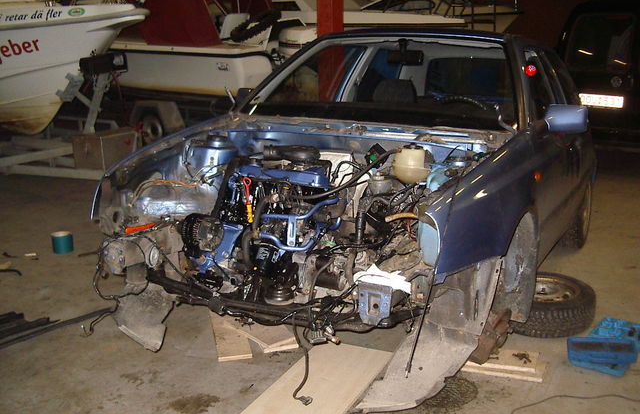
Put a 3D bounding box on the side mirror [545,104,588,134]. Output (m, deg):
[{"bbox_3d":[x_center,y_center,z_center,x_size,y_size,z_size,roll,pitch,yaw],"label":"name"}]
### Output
[{"bbox_3d":[1.147,-0.411,3.262,0.205,0.130,0.100,7,11,26],"label":"side mirror"}]

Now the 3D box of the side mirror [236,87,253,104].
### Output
[{"bbox_3d":[-0.389,-0.613,4.021,0.200,0.130,0.100,7,11,26],"label":"side mirror"}]

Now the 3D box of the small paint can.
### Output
[{"bbox_3d":[-1.810,0.244,4.944,0.155,0.125,0.155,0,14,0],"label":"small paint can"}]

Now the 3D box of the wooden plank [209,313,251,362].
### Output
[{"bbox_3d":[-0.453,0.635,3.567,0.155,0.024,0.600,-3,14,-11],"label":"wooden plank"}]

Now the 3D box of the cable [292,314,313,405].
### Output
[{"bbox_3d":[-0.072,0.579,2.668,0.070,0.360,0.060,7,16,26],"label":"cable"}]

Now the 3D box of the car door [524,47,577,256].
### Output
[{"bbox_3d":[1.166,-0.293,3.624,0.180,1.080,1.140,7,11,26],"label":"car door"}]

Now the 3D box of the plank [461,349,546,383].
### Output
[{"bbox_3d":[0.795,0.710,3.216,0.440,0.045,0.165,5,15,20],"label":"plank"}]

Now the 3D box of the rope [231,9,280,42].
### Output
[{"bbox_3d":[-0.845,-2.364,9.201,0.660,0.450,0.350,0,14,0],"label":"rope"}]

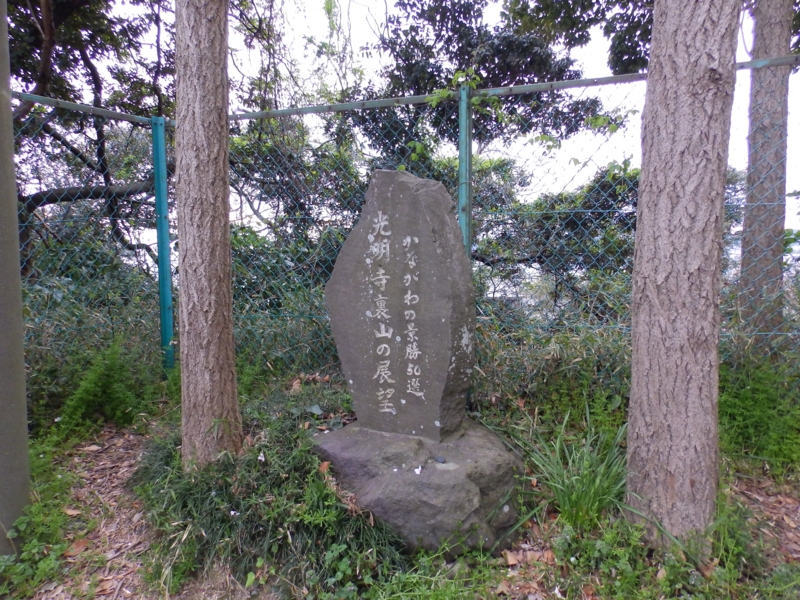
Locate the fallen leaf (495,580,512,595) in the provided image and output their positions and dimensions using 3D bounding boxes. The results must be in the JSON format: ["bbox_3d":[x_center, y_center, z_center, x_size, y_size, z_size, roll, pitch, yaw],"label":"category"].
[{"bbox_3d":[0.349,0.965,1.713,0.048,0.020,0.050,6,19,17],"label":"fallen leaf"}]

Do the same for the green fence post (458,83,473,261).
[{"bbox_3d":[0.343,-0.245,2.709,0.062,1.760,0.055,1,4,17],"label":"green fence post"}]

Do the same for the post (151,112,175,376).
[{"bbox_3d":[-1.542,-0.291,3.308,0.058,1.760,0.058,1,4,17],"label":"post"}]

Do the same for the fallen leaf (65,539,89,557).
[{"bbox_3d":[-1.159,0.885,1.821,0.045,0.015,0.080,10,21,29],"label":"fallen leaf"}]

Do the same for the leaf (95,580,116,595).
[{"bbox_3d":[-0.954,0.928,1.647,0.045,0.018,0.062,13,22,36],"label":"leaf"}]

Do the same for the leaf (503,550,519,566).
[{"bbox_3d":[0.399,0.928,1.835,0.040,0.018,0.060,6,19,17],"label":"leaf"}]

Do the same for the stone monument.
[{"bbox_3d":[0.094,0.168,2.192,0.820,1.440,0.700,2,4,27],"label":"stone monument"}]

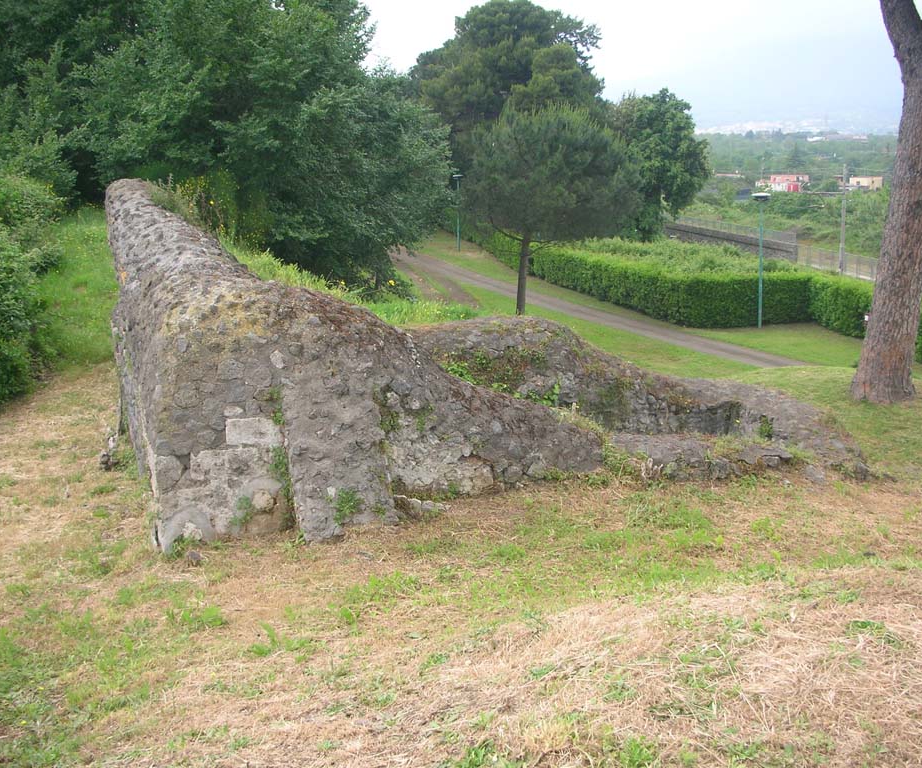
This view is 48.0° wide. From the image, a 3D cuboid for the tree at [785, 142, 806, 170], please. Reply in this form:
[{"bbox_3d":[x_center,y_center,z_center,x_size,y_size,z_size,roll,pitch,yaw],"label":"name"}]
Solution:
[{"bbox_3d":[91.517,-62.095,283.280,5.472,7.750,5.472,0,12,0],"label":"tree"}]

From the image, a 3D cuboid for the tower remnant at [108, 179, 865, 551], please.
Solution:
[{"bbox_3d":[-1.011,-1.037,10.787,4.900,1.950,9.000,-4,13,-20],"label":"tower remnant"}]

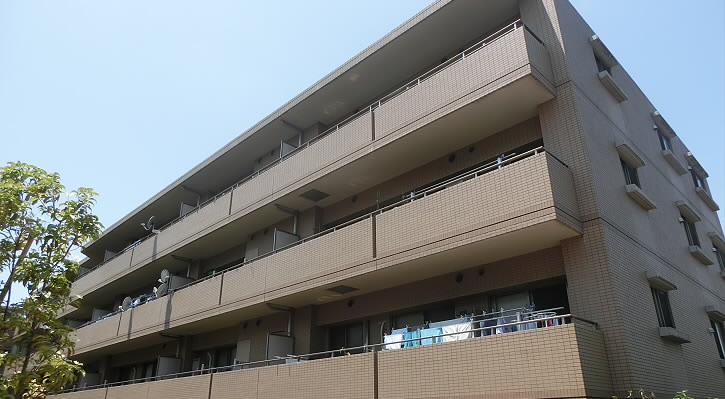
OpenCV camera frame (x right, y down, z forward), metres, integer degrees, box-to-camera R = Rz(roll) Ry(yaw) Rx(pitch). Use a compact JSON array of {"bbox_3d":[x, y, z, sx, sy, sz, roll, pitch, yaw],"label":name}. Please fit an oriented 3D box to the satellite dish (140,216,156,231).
[{"bbox_3d":[-8.621,0.969,20.287,0.420,0.550,0.470,-3,-25,7],"label":"satellite dish"}]

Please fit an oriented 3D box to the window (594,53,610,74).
[{"bbox_3d":[5.810,-3.144,12.168,1.120,0.920,0.150,23,-33,-40],"label":"window"}]

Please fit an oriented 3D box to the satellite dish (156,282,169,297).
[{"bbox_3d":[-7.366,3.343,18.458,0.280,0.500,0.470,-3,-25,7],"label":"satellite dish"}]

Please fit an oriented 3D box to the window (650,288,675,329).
[{"bbox_3d":[5.771,2.107,9.717,1.120,0.910,0.150,23,-33,-40],"label":"window"}]

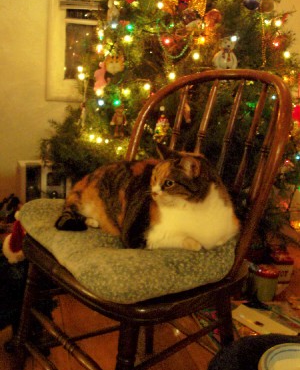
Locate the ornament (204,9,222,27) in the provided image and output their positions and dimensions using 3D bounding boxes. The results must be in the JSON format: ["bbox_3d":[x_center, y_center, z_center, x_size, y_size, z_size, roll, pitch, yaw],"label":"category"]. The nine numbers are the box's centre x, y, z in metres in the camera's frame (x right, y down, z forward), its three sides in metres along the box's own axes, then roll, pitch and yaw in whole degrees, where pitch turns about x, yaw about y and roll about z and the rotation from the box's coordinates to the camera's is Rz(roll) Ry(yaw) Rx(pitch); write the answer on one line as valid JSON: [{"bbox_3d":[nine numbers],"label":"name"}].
[{"bbox_3d":[0.253,-0.658,1.700,0.070,0.073,0.070,8,15,0],"label":"ornament"}]

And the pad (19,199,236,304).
[{"bbox_3d":[-0.051,0.113,0.900,0.370,0.060,0.420,-5,20,-39],"label":"pad"}]

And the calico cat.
[{"bbox_3d":[0.003,-0.007,0.945,0.225,0.210,0.370,-5,20,-39],"label":"calico cat"}]

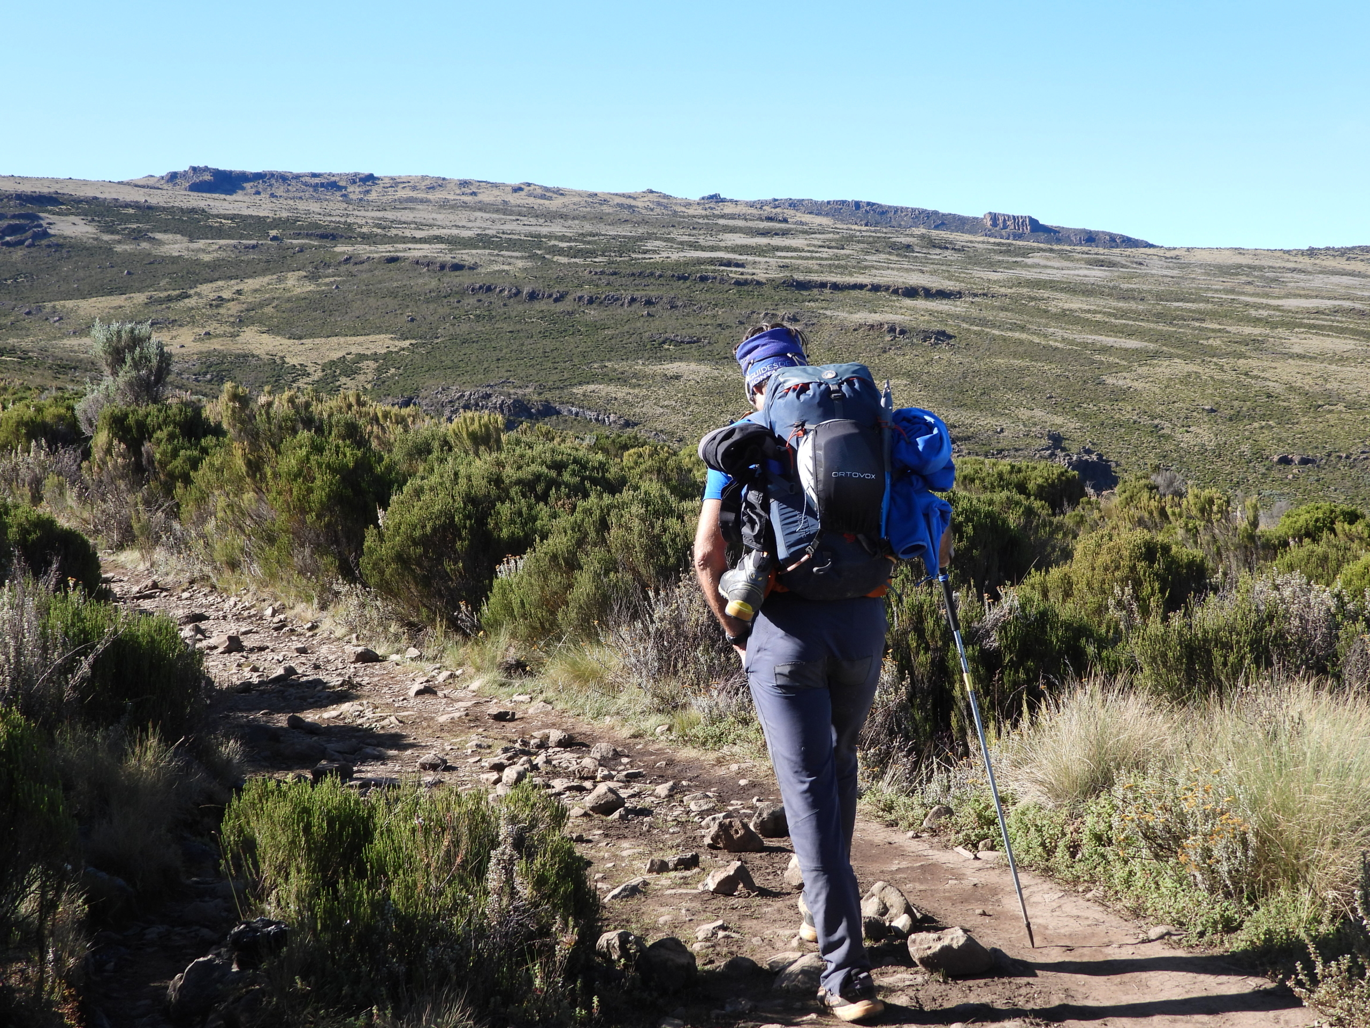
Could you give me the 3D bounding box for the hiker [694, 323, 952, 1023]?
[{"bbox_3d":[0.335,0.362,5.500,0.650,1.690,0.800,-2,4,-23],"label":"hiker"}]

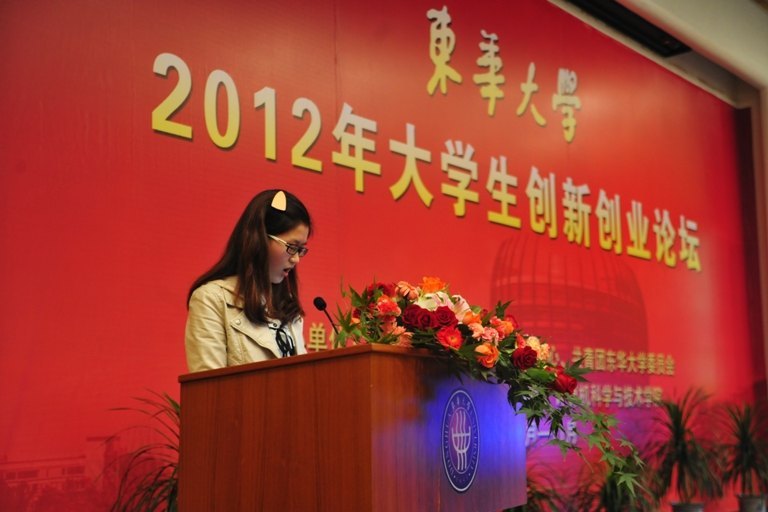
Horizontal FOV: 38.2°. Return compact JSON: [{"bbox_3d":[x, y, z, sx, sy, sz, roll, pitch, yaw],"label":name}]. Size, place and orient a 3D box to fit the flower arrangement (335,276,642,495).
[{"bbox_3d":[0.283,0.310,2.807,0.695,0.521,0.654,-4,-9,25],"label":"flower arrangement"}]

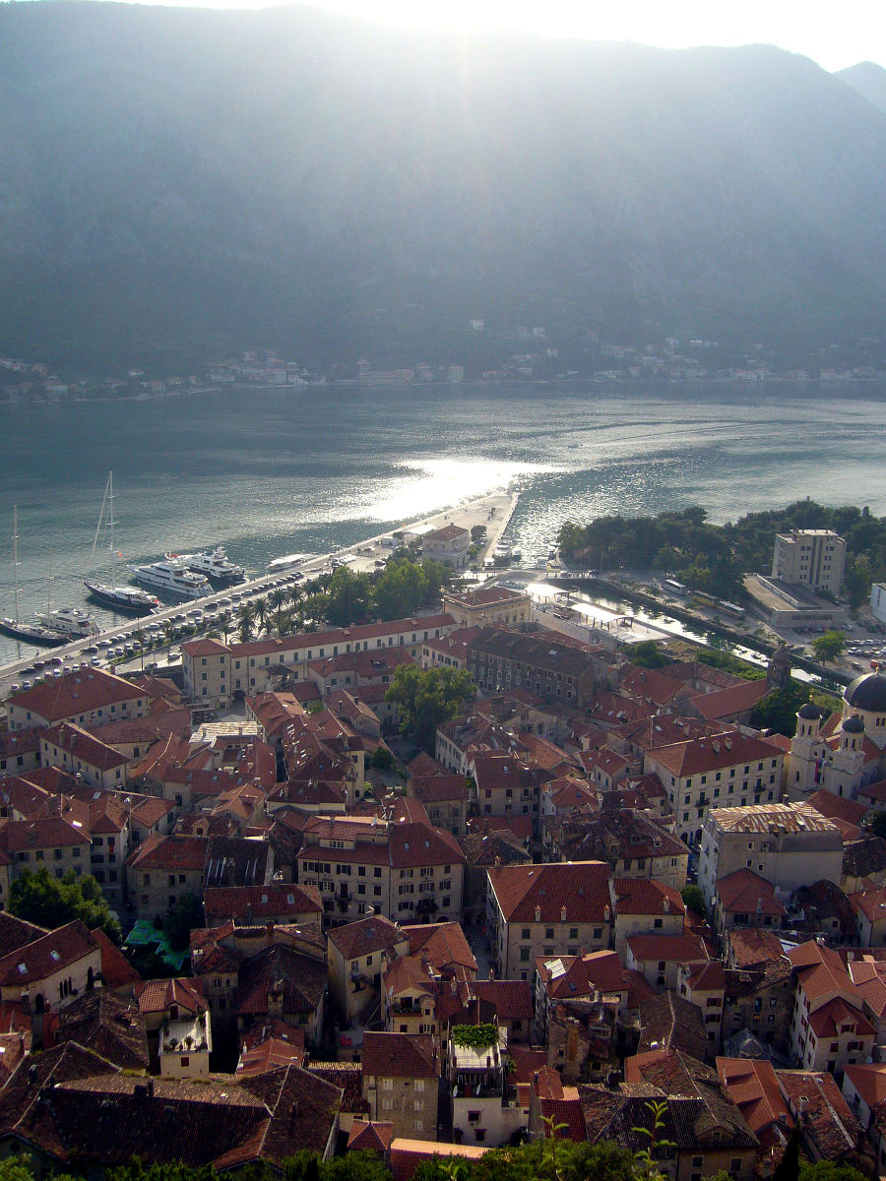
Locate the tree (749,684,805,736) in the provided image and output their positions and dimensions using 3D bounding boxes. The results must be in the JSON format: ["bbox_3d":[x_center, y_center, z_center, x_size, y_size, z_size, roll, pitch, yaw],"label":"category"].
[{"bbox_3d":[79.080,28.190,280.140,13.500,12.910,12.500,5,14,16],"label":"tree"}]

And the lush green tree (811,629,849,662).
[{"bbox_3d":[109.620,16.320,338.440,10.300,9.870,9.500,6,14,18],"label":"lush green tree"}]

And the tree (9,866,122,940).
[{"bbox_3d":[-58.340,48.430,184.580,17.000,12.540,15.000,-3,14,-18],"label":"tree"}]

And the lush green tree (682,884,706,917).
[{"bbox_3d":[40.890,51.160,194.540,4.500,6.870,4.500,4,14,13],"label":"lush green tree"}]

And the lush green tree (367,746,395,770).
[{"bbox_3d":[-13.260,35.900,257.340,5.500,4.630,5.200,1,14,-3],"label":"lush green tree"}]

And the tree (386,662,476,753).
[{"bbox_3d":[-2.950,26.190,265.140,20.000,20.270,18.000,1,14,-1],"label":"tree"}]

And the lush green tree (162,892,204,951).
[{"bbox_3d":[-39.400,50.720,181.410,7.000,10.400,7.000,-2,14,-13],"label":"lush green tree"}]

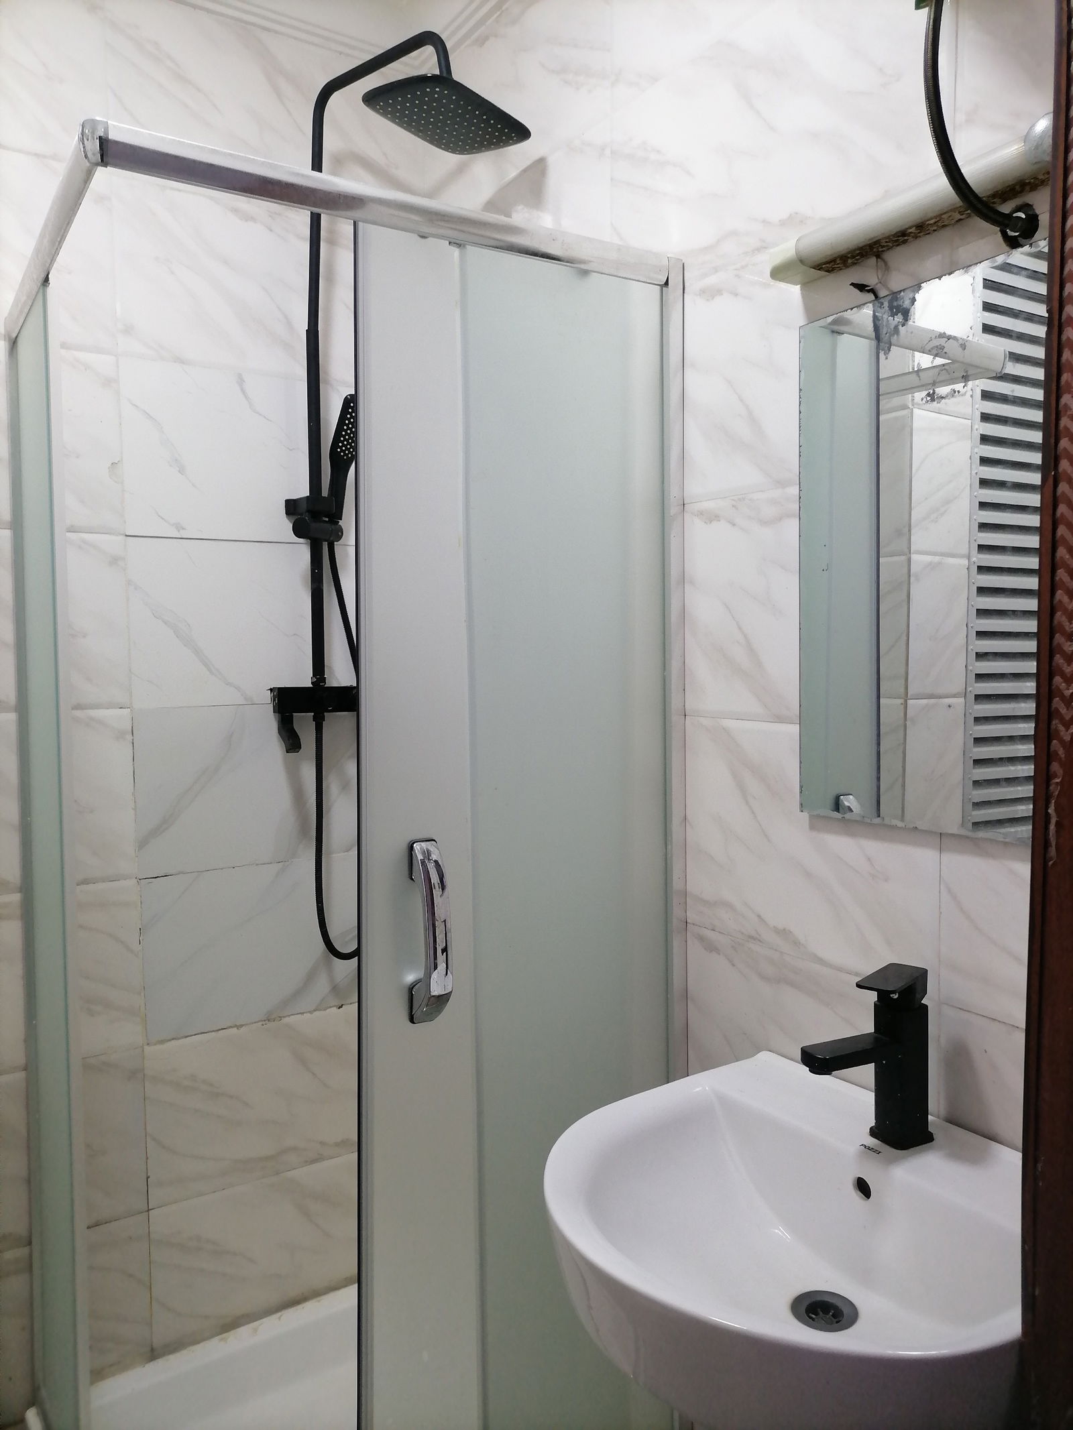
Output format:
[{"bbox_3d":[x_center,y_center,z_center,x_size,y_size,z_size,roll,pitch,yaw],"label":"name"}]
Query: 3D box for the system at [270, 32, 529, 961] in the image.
[{"bbox_3d":[-0.250,-0.336,1.896,0.355,1.610,0.455,-3,4,-33],"label":"system"}]

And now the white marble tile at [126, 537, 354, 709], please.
[{"bbox_3d":[-0.453,-0.173,2.013,0.600,0.300,0.012,-3,5,-32],"label":"white marble tile"}]

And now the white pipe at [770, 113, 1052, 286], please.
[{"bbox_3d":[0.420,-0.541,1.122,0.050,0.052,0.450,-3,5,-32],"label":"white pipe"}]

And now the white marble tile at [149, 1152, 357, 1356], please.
[{"bbox_3d":[-0.442,1.015,2.096,0.600,0.290,0.012,-3,5,-32],"label":"white marble tile"}]

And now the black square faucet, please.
[{"bbox_3d":[0.351,0.365,1.139,0.150,0.187,0.050,-3,5,-27],"label":"black square faucet"}]

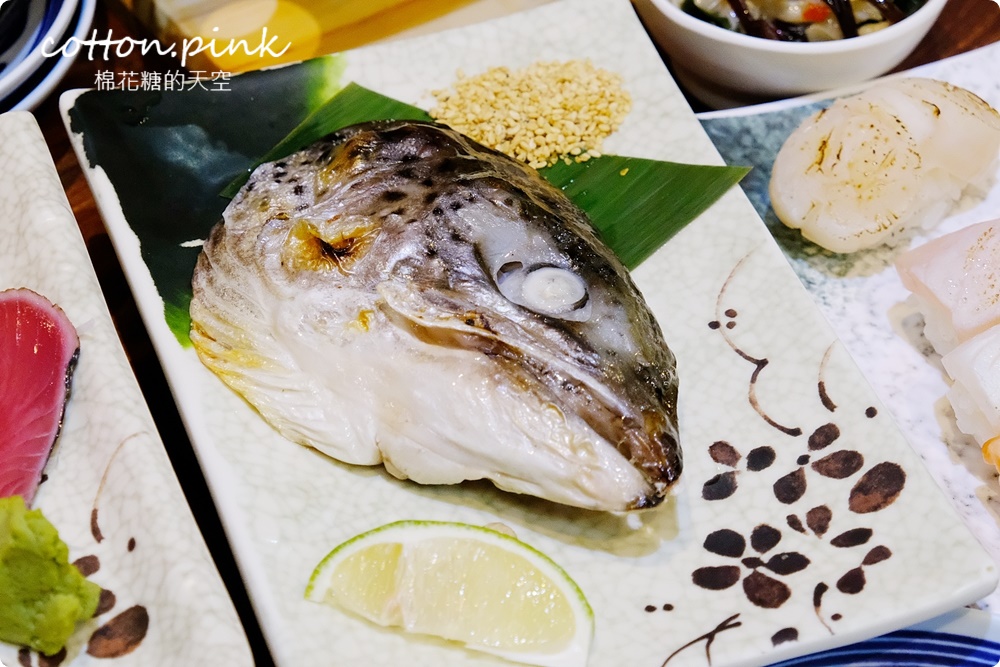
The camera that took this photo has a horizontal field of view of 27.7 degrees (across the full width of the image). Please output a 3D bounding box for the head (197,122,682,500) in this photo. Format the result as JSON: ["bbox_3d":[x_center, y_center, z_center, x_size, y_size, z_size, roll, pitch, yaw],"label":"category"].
[{"bbox_3d":[-0.010,-0.008,0.532,0.143,0.045,0.091,32,53,17],"label":"head"}]

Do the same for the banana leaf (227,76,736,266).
[{"bbox_3d":[-0.001,-0.047,0.590,0.149,0.010,0.058,11,50,-1],"label":"banana leaf"}]

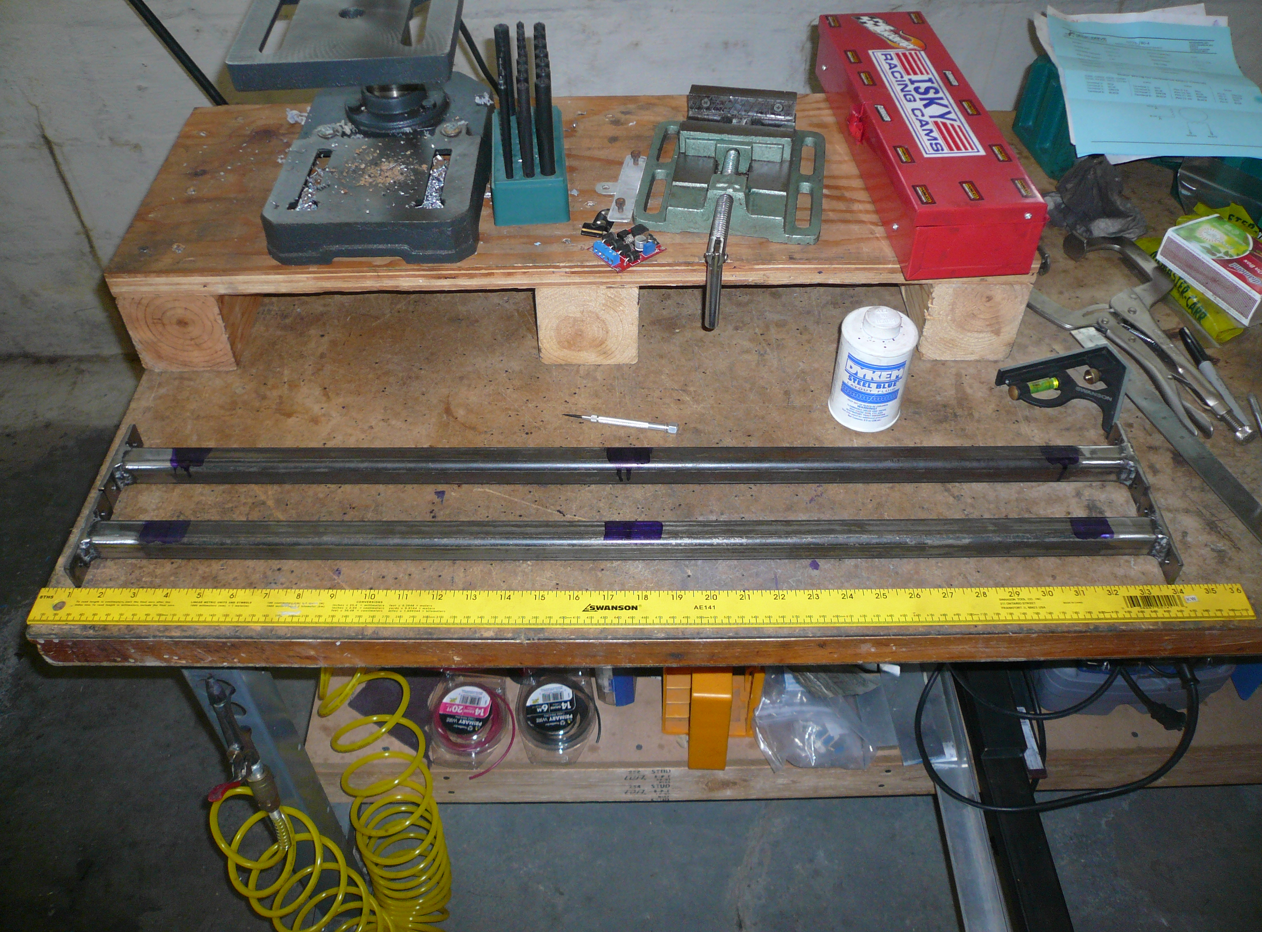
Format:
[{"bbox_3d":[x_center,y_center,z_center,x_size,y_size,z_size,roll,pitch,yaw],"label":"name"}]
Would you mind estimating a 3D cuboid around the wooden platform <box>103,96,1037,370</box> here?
[{"bbox_3d":[-0.049,-0.234,0.990,0.784,0.109,0.281,-1,48,0],"label":"wooden platform"}]

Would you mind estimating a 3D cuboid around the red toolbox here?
[{"bbox_3d":[0.259,-0.308,0.936,0.102,0.067,0.347,-4,48,-4],"label":"red toolbox"}]

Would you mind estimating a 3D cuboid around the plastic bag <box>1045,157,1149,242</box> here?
[{"bbox_3d":[0.484,-0.289,1.076,0.107,0.050,0.104,-1,48,0],"label":"plastic bag"}]

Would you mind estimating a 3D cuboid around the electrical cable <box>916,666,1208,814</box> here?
[{"bbox_3d":[0.422,0.272,1.040,0.220,0.210,0.160,-1,48,0],"label":"electrical cable"}]

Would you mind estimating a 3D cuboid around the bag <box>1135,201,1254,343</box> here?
[{"bbox_3d":[0.566,-0.206,1.006,0.109,0.042,0.203,1,48,1],"label":"bag"}]

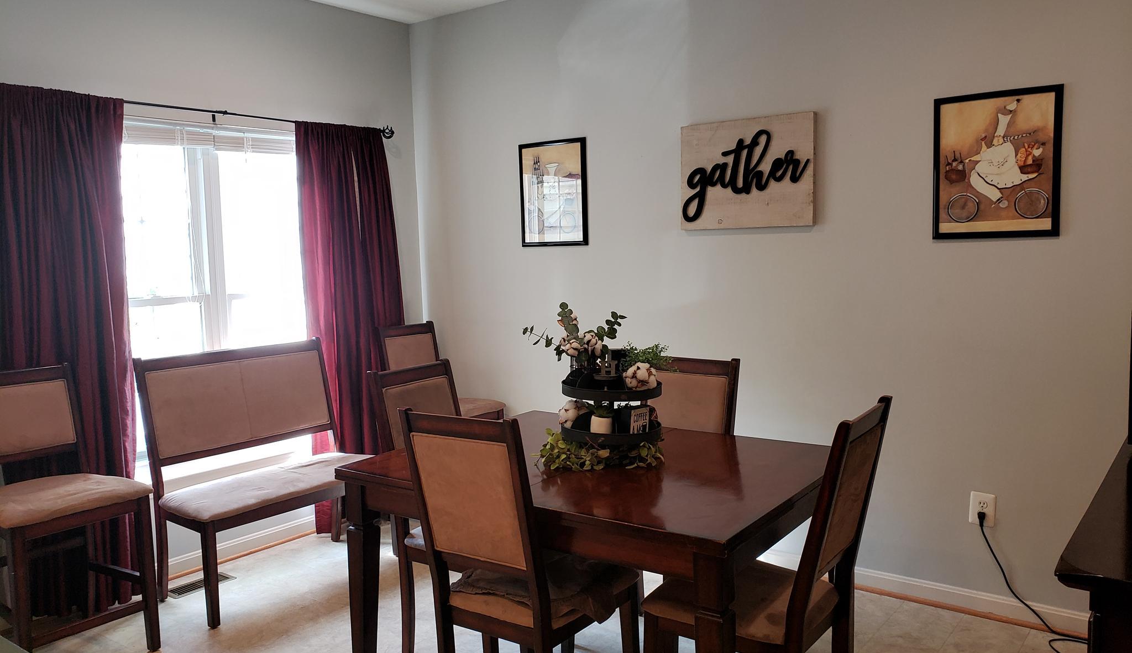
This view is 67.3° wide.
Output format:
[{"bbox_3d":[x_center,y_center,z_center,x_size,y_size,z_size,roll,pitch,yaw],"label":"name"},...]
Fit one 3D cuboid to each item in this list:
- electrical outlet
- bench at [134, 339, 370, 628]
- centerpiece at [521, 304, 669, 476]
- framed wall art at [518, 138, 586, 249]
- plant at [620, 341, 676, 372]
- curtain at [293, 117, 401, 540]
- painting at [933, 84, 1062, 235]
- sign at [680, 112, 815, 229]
[{"bbox_3d":[1.605,0.704,3.275,0.086,0.126,0.014,3,7,37],"label":"electrical outlet"},{"bbox_3d":[-1.328,0.625,3.867,0.602,1.033,0.973,4,8,41],"label":"bench"},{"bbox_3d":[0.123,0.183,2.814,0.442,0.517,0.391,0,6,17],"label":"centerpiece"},{"bbox_3d":[-0.059,-0.676,4.343,0.424,0.526,0.025,3,7,37],"label":"framed wall art"},{"bbox_3d":[0.268,0.114,2.829,0.181,0.141,0.161,0,6,12],"label":"plant"},{"bbox_3d":[-1.111,0.006,4.578,0.130,2.107,0.662,3,7,38],"label":"curtain"},{"bbox_3d":[1.582,-0.592,3.125,0.425,0.528,0.025,3,7,37],"label":"painting"},{"bbox_3d":[0.788,-0.661,3.703,0.620,0.463,0.038,3,7,37],"label":"sign"}]

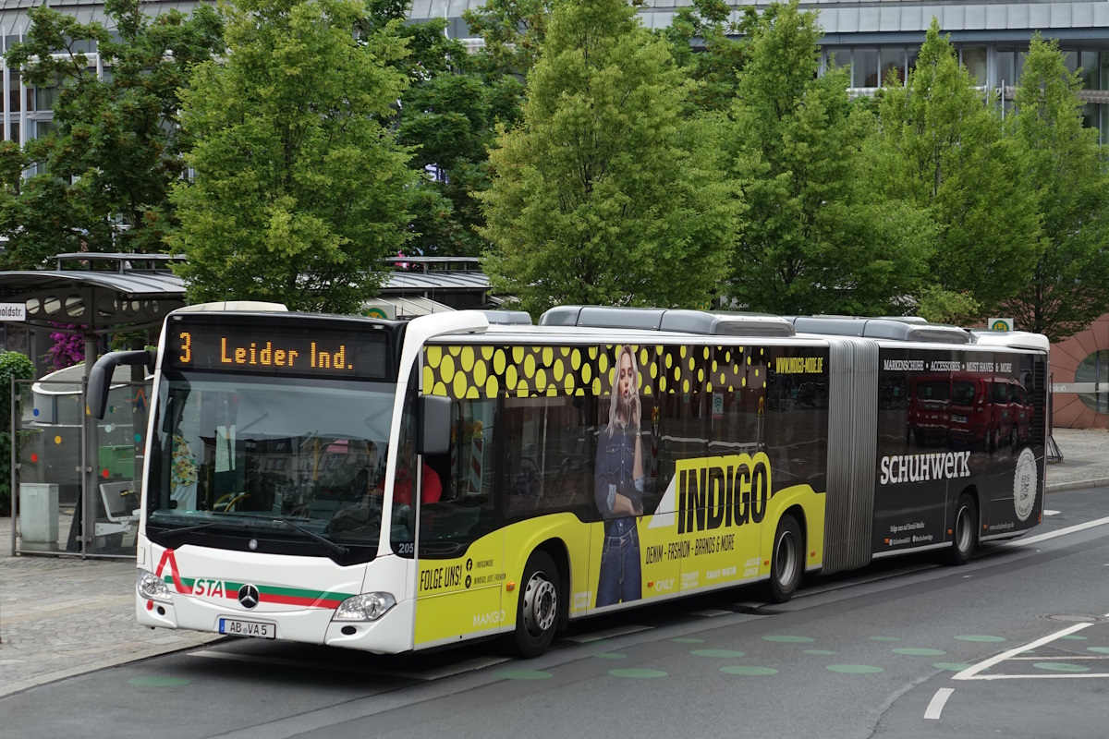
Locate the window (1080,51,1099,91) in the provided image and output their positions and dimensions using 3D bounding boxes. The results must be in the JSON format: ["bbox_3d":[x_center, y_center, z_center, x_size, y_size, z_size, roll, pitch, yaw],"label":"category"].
[{"bbox_3d":[15.927,-8.906,78.000,0.720,1.200,0.120,-1,2,-28],"label":"window"}]

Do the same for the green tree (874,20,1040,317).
[{"bbox_3d":[7.500,-2.300,50.000,3.400,8.600,3.300,0,2,0],"label":"green tree"}]

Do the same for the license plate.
[{"bbox_3d":[-2.435,2.060,20.771,0.520,0.115,0.020,2,1,26],"label":"license plate"}]

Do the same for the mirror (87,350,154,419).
[{"bbox_3d":[-3.557,0.125,21.459,0.420,0.570,0.380,3,1,38],"label":"mirror"}]

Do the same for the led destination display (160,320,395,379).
[{"bbox_3d":[-2.244,-0.161,21.020,2.080,0.370,0.090,2,1,26],"label":"led destination display"}]

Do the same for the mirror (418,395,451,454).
[{"bbox_3d":[-0.939,0.436,20.411,0.250,0.470,0.150,2,1,8],"label":"mirror"}]

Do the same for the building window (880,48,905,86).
[{"bbox_3d":[9.934,-8.887,77.000,0.720,1.120,0.120,1,2,6],"label":"building window"}]

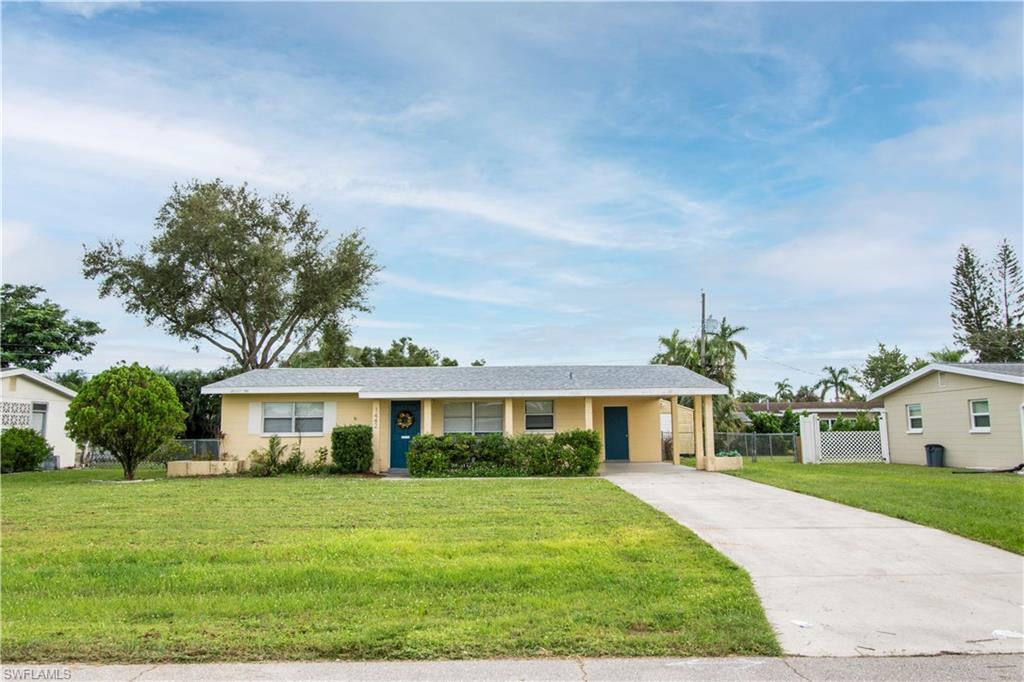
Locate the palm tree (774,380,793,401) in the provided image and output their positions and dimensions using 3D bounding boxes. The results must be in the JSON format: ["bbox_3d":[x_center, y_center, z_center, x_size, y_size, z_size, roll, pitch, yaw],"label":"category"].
[{"bbox_3d":[36.725,8.453,91.759,2.400,6.800,2.400,-1,-7,0],"label":"palm tree"}]

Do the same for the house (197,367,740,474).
[{"bbox_3d":[-1.507,2.617,23.842,15.317,3.511,9.244,-1,-7,0],"label":"house"}]

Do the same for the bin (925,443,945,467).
[{"bbox_3d":[13.753,3.730,22.198,0.570,0.710,0.560,-1,-7,0],"label":"bin"}]

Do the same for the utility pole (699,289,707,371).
[{"bbox_3d":[11.229,1.569,39.816,0.320,9.041,0.320,-1,-7,0],"label":"utility pole"}]

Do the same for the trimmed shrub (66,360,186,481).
[{"bbox_3d":[-10.901,2.282,19.272,3.000,3.270,3.000,-1,-7,0],"label":"trimmed shrub"}]

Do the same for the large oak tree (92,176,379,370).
[{"bbox_3d":[-14.360,-1.171,35.287,14.300,13.960,13.800,-1,-7,0],"label":"large oak tree"}]

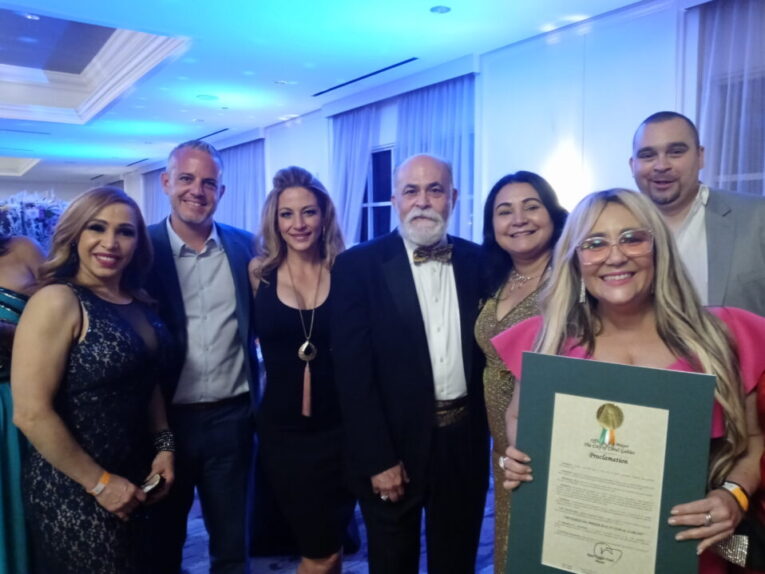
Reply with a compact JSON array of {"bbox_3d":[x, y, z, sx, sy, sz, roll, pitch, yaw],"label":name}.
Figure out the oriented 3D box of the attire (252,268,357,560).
[{"bbox_3d":[-0.225,0.374,1.860,0.335,0.880,0.260,-1,5,-5],"label":"attire"}]

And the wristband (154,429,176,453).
[{"bbox_3d":[-0.538,0.380,1.530,0.058,0.050,0.060,-5,-12,-11],"label":"wristband"}]

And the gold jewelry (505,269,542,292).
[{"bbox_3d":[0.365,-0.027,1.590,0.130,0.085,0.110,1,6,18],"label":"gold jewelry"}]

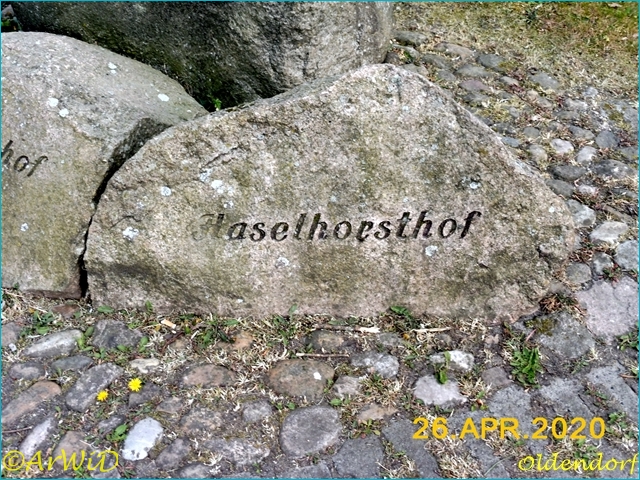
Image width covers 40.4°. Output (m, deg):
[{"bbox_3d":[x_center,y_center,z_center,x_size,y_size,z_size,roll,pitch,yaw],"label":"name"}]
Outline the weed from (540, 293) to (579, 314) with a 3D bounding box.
[{"bbox_3d":[0.526,0.140,1.910,0.080,0.028,0.045,0,38,0],"label":"weed"}]

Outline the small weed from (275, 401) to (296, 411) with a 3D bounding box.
[{"bbox_3d":[-0.067,0.322,1.689,0.043,0.013,0.022,0,38,0],"label":"small weed"}]

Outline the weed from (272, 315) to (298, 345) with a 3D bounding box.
[{"bbox_3d":[-0.075,0.191,1.830,0.051,0.046,0.050,0,38,0],"label":"weed"}]

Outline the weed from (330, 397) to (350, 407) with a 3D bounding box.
[{"bbox_3d":[0.040,0.315,1.697,0.039,0.013,0.022,0,38,0],"label":"weed"}]

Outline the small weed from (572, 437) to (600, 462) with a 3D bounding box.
[{"bbox_3d":[0.489,0.387,1.596,0.051,0.026,0.043,0,38,0],"label":"small weed"}]

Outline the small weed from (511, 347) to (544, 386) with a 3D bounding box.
[{"bbox_3d":[0.416,0.255,1.751,0.062,0.042,0.066,0,38,0],"label":"small weed"}]

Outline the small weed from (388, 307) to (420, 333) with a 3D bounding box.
[{"bbox_3d":[0.181,0.171,1.864,0.066,0.036,0.046,0,38,0],"label":"small weed"}]

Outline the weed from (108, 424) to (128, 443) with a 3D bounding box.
[{"bbox_3d":[-0.380,0.363,1.631,0.041,0.020,0.034,0,38,0],"label":"weed"}]

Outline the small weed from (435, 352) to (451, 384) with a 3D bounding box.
[{"bbox_3d":[0.246,0.256,1.746,0.032,0.046,0.046,0,38,0],"label":"small weed"}]

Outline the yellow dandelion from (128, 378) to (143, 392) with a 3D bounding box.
[{"bbox_3d":[-0.361,0.285,1.703,0.027,0.014,0.027,0,38,0],"label":"yellow dandelion"}]

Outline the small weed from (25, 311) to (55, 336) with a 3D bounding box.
[{"bbox_3d":[-0.600,0.179,1.859,0.063,0.030,0.050,0,38,0],"label":"small weed"}]

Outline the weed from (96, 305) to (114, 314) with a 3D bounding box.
[{"bbox_3d":[-0.470,0.152,1.905,0.039,0.014,0.024,0,38,0],"label":"weed"}]

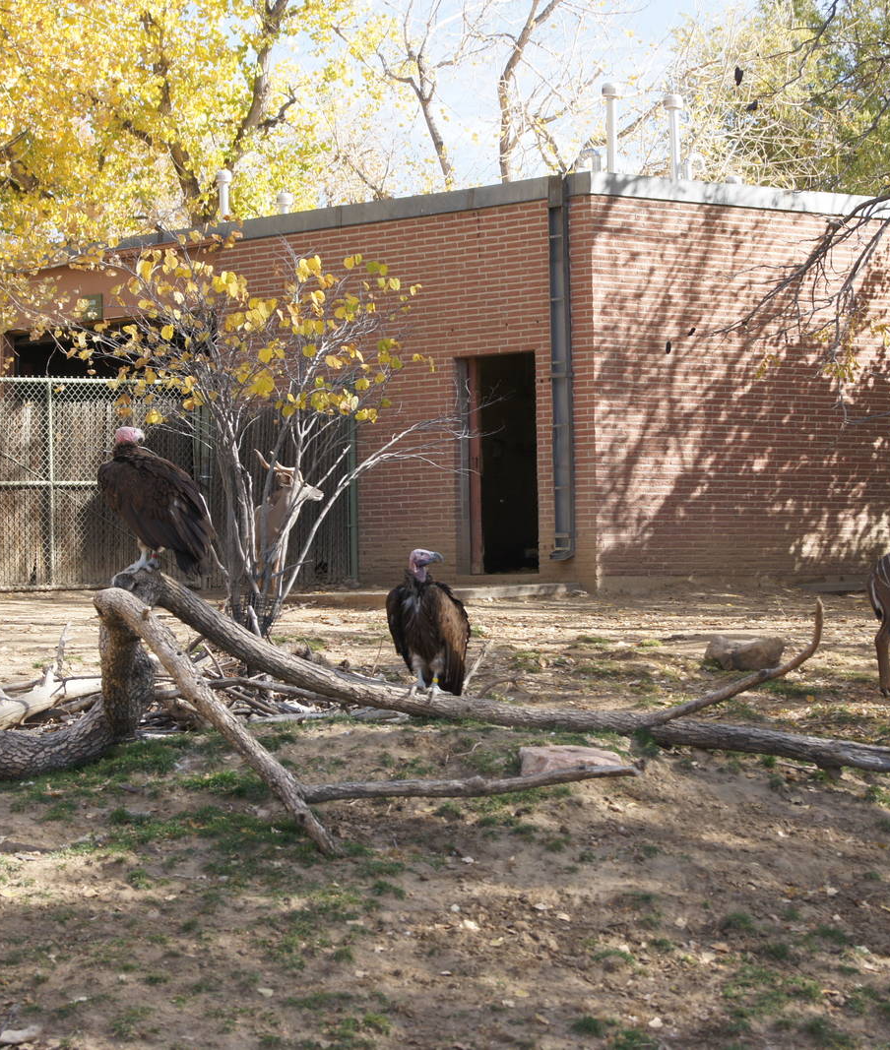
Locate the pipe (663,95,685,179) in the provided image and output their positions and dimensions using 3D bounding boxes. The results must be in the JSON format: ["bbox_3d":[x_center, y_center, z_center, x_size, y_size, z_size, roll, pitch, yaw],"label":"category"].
[{"bbox_3d":[2.349,-3.887,36.589,0.210,1.000,0.210,-1,-1,0],"label":"pipe"}]

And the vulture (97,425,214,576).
[{"bbox_3d":[-1.653,-0.137,20.500,0.620,0.850,0.420,-1,-1,27],"label":"vulture"}]

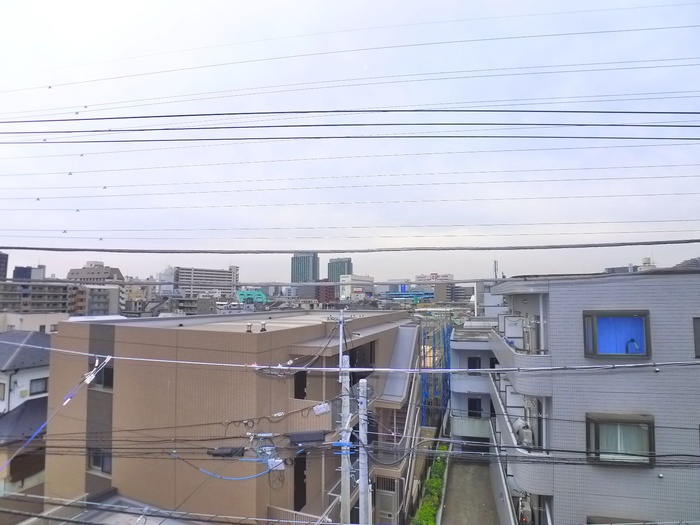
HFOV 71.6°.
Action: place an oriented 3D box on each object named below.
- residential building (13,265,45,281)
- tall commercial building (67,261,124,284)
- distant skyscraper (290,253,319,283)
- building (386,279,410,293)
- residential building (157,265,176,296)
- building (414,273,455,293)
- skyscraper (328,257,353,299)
[{"bbox_3d":[-216.980,17.220,329.570,13.500,29.000,11.200,-1,-4,12],"label":"residential building"},{"bbox_3d":[-179.820,16.390,344.650,27.800,32.500,22.200,-1,-4,10],"label":"tall commercial building"},{"bbox_3d":[-99.130,29.440,1090.300,52.400,100.000,33.800,-1,-4,20],"label":"distant skyscraper"},{"bbox_3d":[63.570,35.970,618.960,25.300,27.900,19.500,-1,-4,16],"label":"building"},{"bbox_3d":[-139.650,19.330,369.520,8.700,29.800,8.700,-1,-4,15],"label":"residential building"},{"bbox_3d":[105.070,31.130,599.230,45.400,35.000,20.600,-1,-4,15],"label":"building"},{"bbox_3d":[-22.390,39.620,1219.920,53.800,96.000,34.700,-1,-4,20],"label":"skyscraper"}]

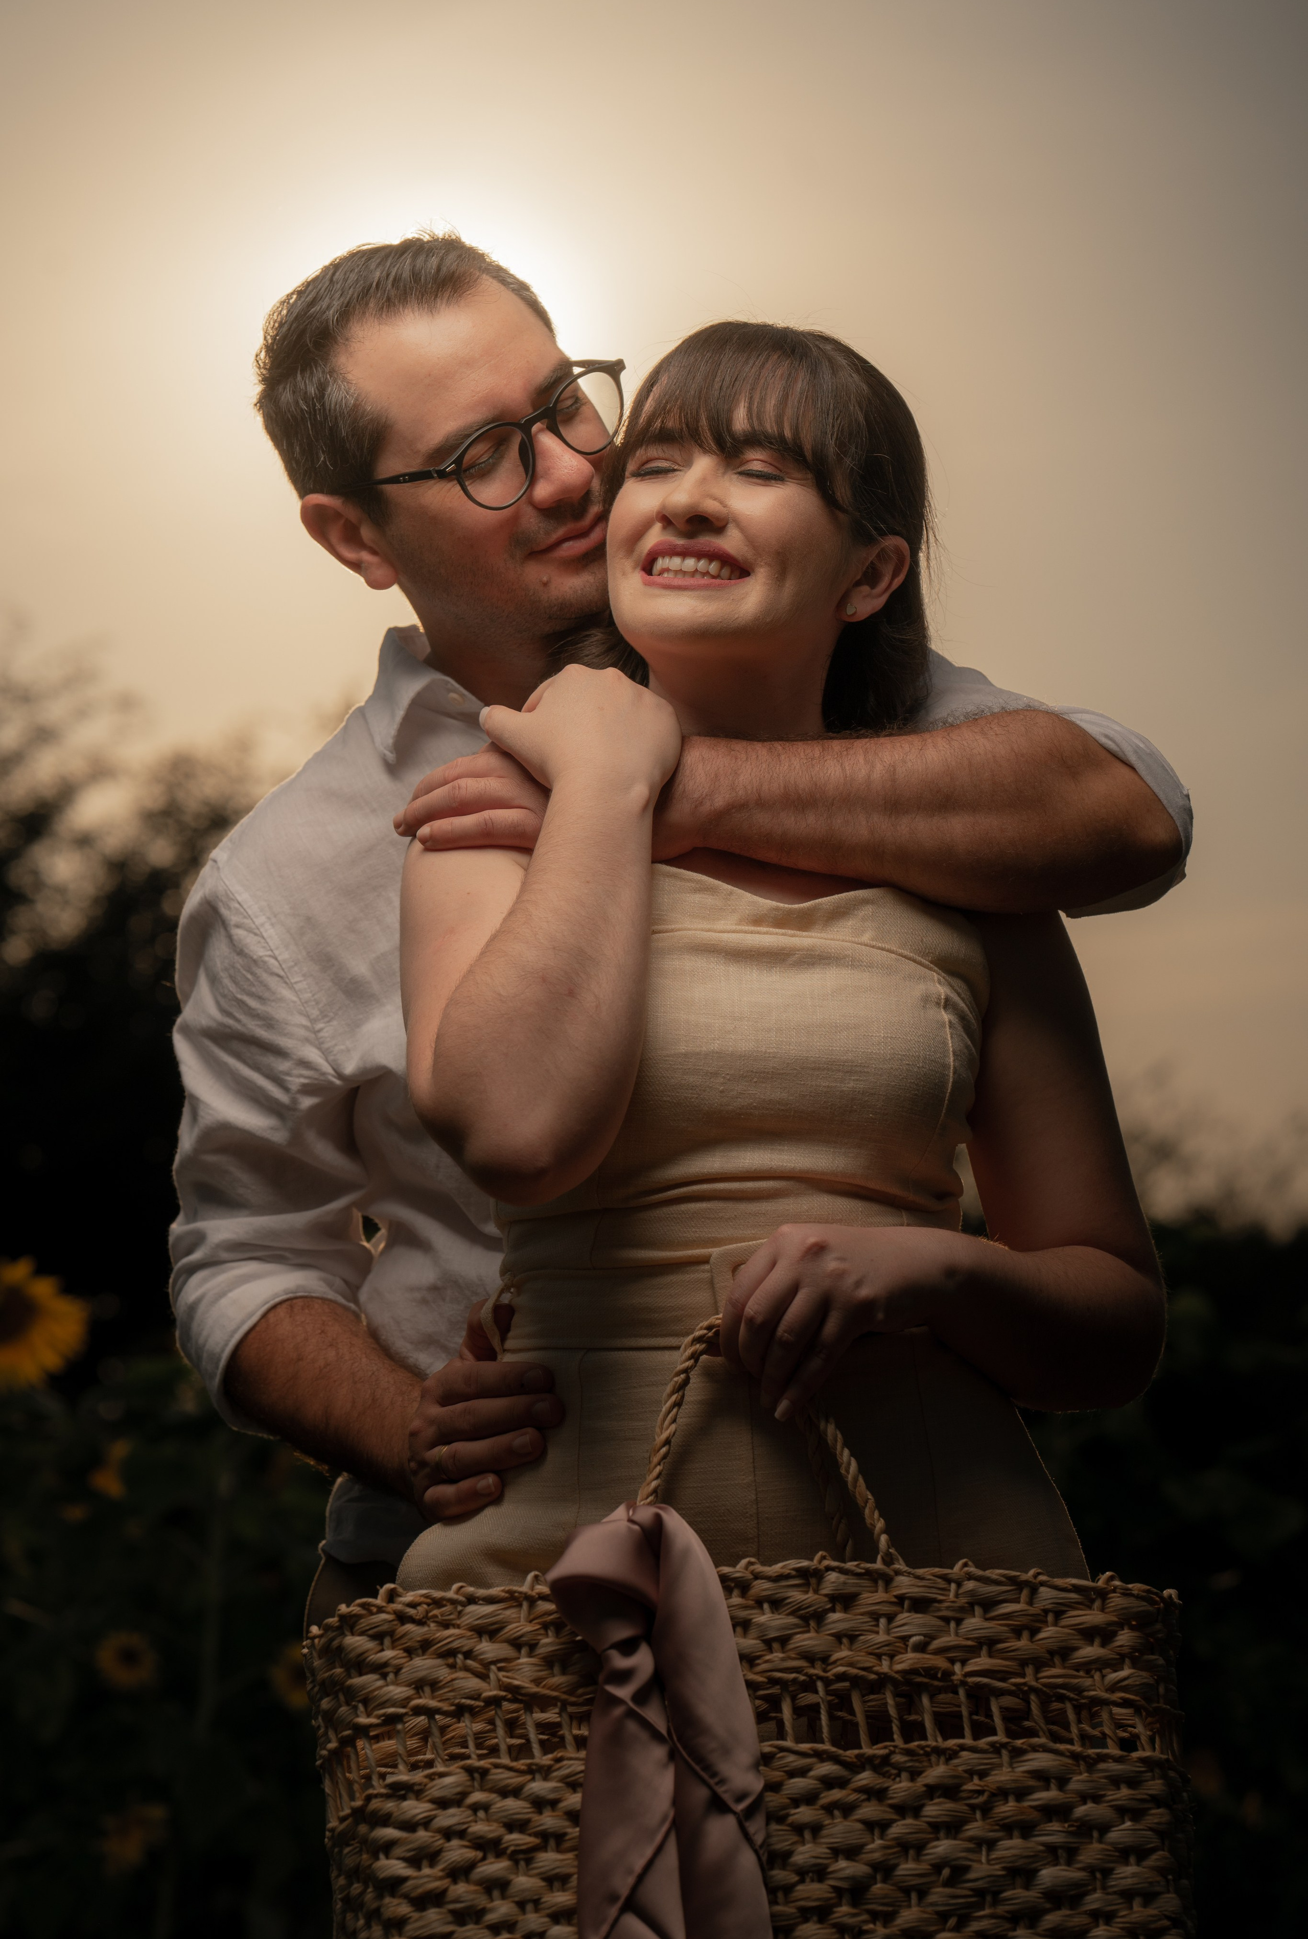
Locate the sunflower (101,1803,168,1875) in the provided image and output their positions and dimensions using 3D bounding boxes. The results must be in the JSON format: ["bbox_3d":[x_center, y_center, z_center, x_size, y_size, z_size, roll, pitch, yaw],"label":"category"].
[{"bbox_3d":[-0.774,1.295,6.900,0.100,0.105,0.055,0,-9,0],"label":"sunflower"}]

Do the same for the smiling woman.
[{"bbox_3d":[0.075,0.420,2.670,0.480,1.630,0.400,0,-9,0],"label":"smiling woman"}]

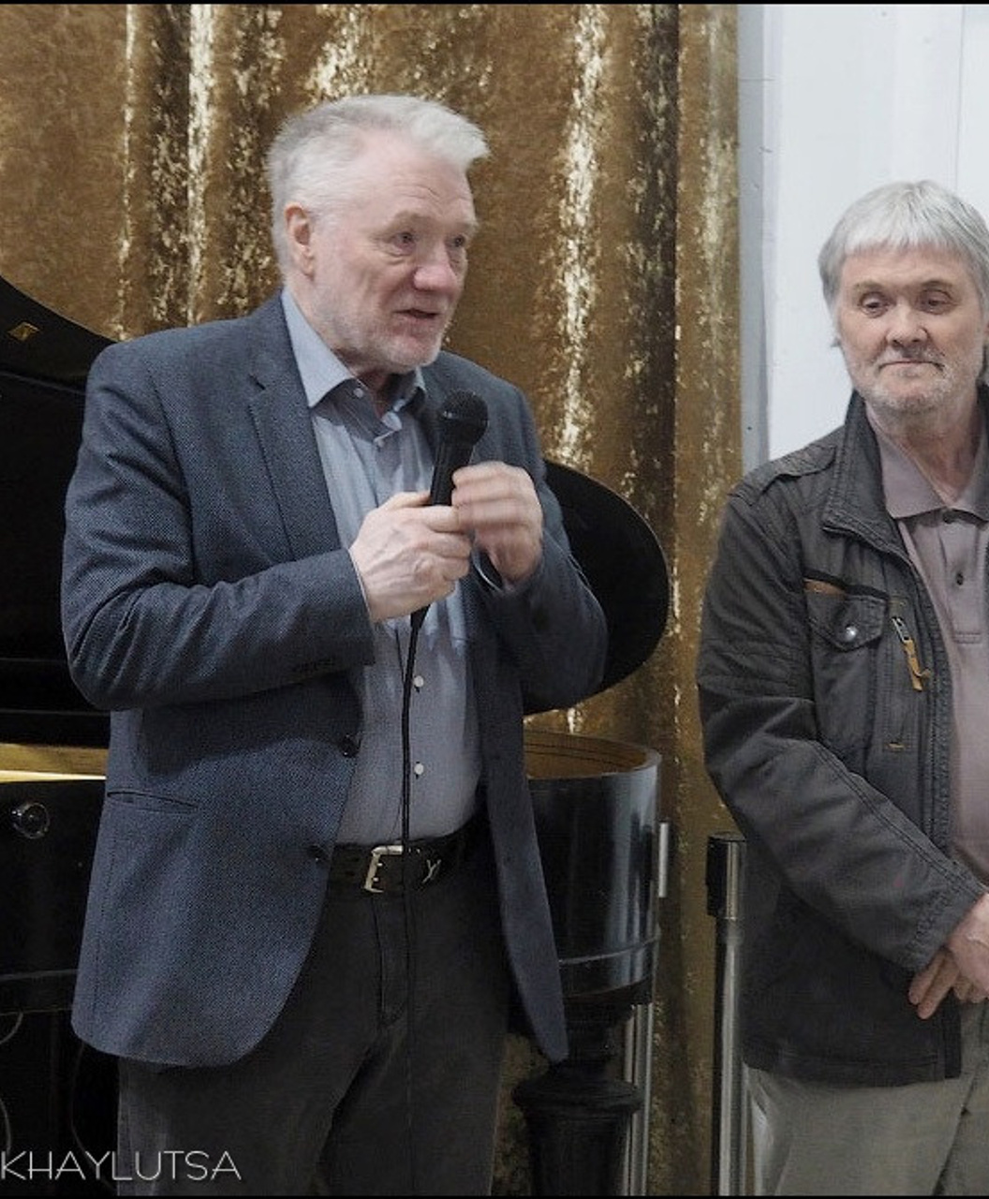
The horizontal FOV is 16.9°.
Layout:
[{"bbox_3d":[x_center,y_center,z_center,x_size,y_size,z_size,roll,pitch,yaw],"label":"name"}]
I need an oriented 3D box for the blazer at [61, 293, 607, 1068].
[{"bbox_3d":[-0.160,0.081,3.320,0.590,0.775,0.400,-1,4,-31],"label":"blazer"}]

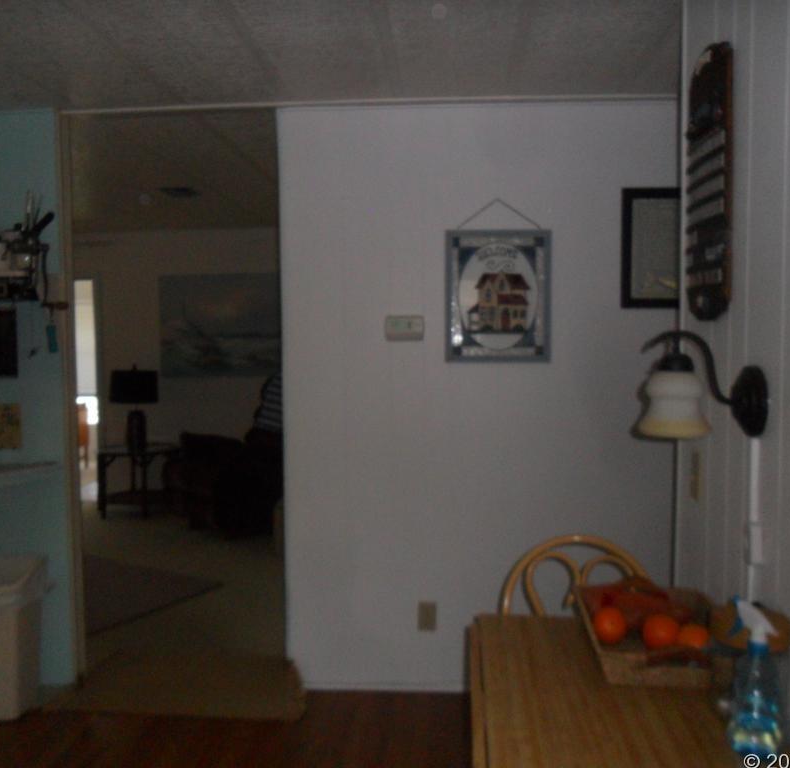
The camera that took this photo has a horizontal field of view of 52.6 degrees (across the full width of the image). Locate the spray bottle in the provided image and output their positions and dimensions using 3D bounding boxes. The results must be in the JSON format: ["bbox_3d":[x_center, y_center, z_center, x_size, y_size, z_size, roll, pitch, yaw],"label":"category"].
[{"bbox_3d":[0.572,0.450,1.261,0.093,0.247,0.072,1,4,18],"label":"spray bottle"}]

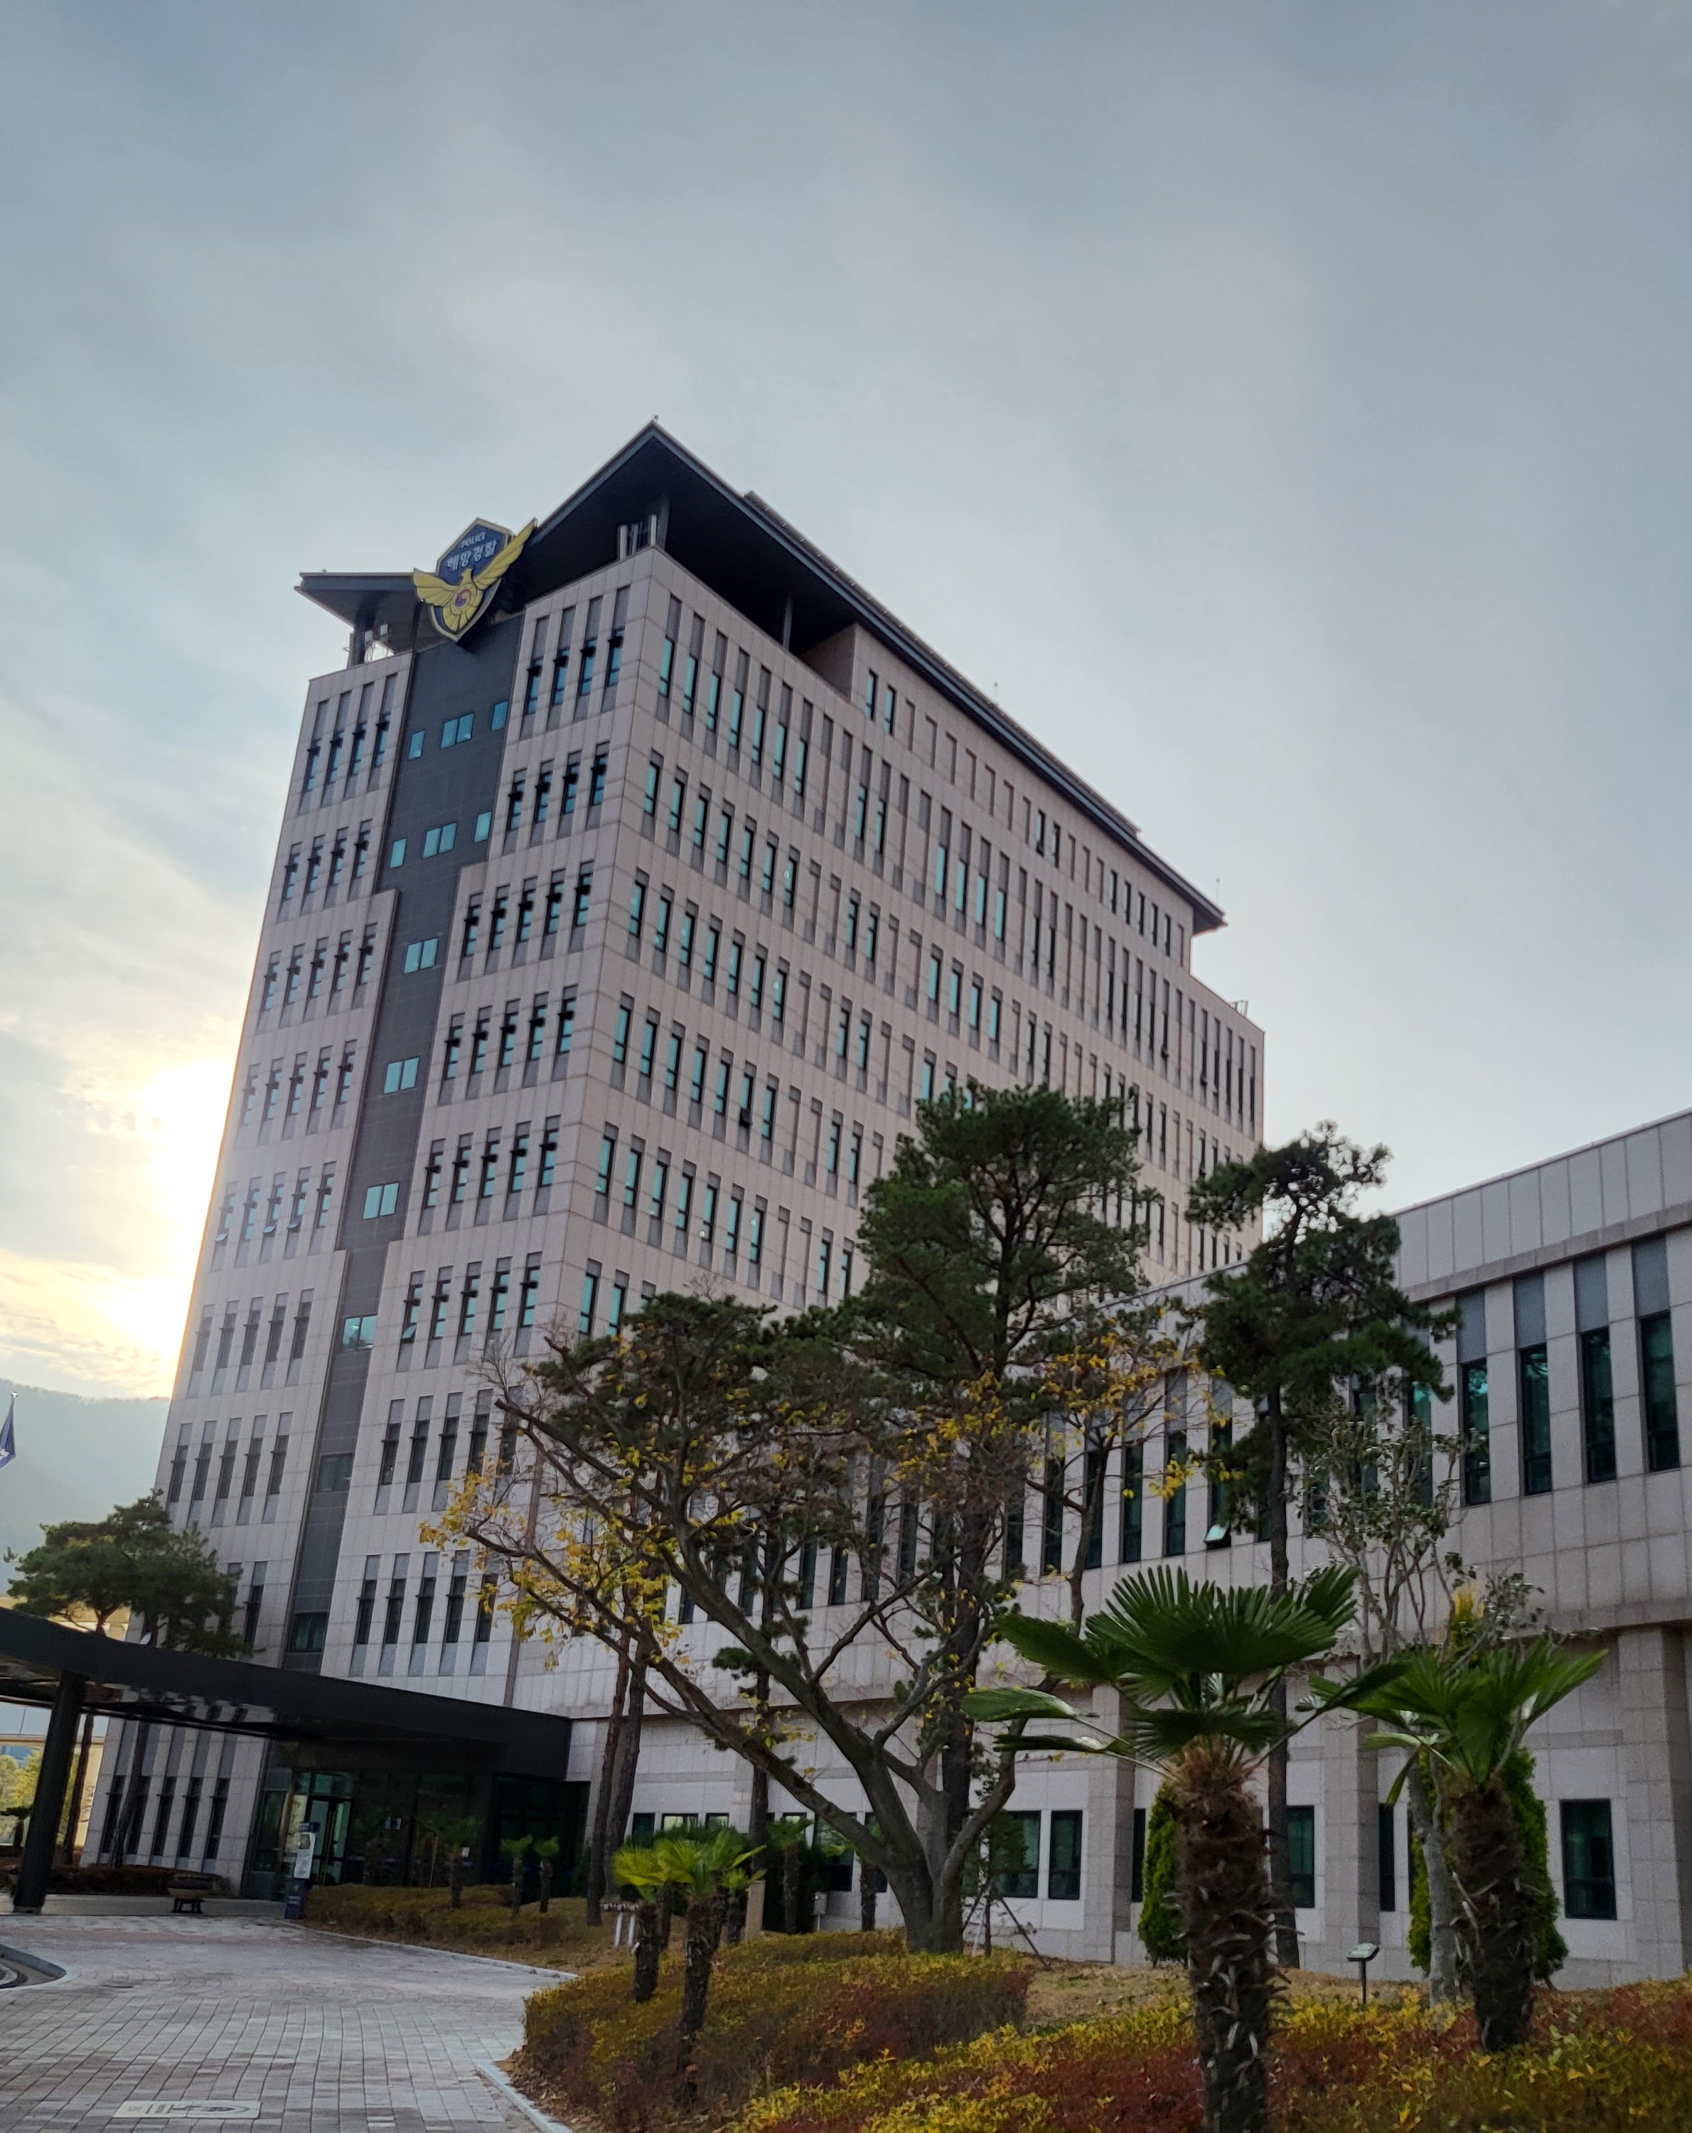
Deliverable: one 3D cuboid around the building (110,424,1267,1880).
[{"bbox_3d":[-1.293,8.665,77.620,16.600,42.600,43.400,-11,-26,34],"label":"building"}]

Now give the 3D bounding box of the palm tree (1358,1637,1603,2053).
[{"bbox_3d":[3.293,4.063,10.972,1.310,2.220,1.300,4,-21,0],"label":"palm tree"}]

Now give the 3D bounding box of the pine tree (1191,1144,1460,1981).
[{"bbox_3d":[6.607,6.342,29.522,3.800,11.700,3.400,4,-21,0],"label":"pine tree"}]

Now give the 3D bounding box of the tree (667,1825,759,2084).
[{"bbox_3d":[-1.071,6.970,16.751,0.820,1.920,0.820,4,-21,0],"label":"tree"}]

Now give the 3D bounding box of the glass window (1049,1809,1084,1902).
[{"bbox_3d":[3.769,13.471,36.452,0.150,1.420,0.950,15,-24,-24],"label":"glass window"}]

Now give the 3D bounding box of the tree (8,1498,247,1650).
[{"bbox_3d":[-18.846,16.313,55.917,6.000,9.900,5.200,-11,-26,34],"label":"tree"}]

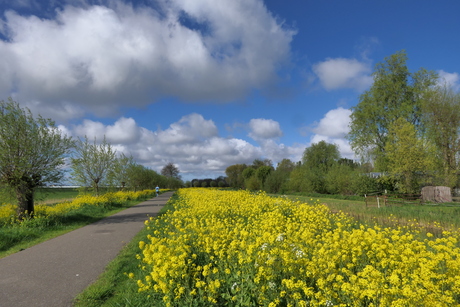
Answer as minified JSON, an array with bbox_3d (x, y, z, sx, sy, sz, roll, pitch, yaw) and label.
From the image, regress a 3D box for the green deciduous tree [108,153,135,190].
[{"bbox_3d":[-13.504,2.872,38.418,3.640,5.910,3.460,0,-6,0],"label":"green deciduous tree"}]

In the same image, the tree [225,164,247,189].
[{"bbox_3d":[2.441,10.119,124.646,9.360,10.910,8.420,0,-6,0],"label":"tree"}]

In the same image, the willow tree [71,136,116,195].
[{"bbox_3d":[-11.798,1.517,26.495,3.990,5.960,3.790,0,-6,0],"label":"willow tree"}]

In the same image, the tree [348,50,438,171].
[{"bbox_3d":[25.765,-4.710,47.816,14.100,23.560,12.690,0,-6,0],"label":"tree"}]

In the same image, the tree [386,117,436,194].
[{"bbox_3d":[24.769,0.765,42.175,6.760,11.230,6.220,0,-6,0],"label":"tree"}]

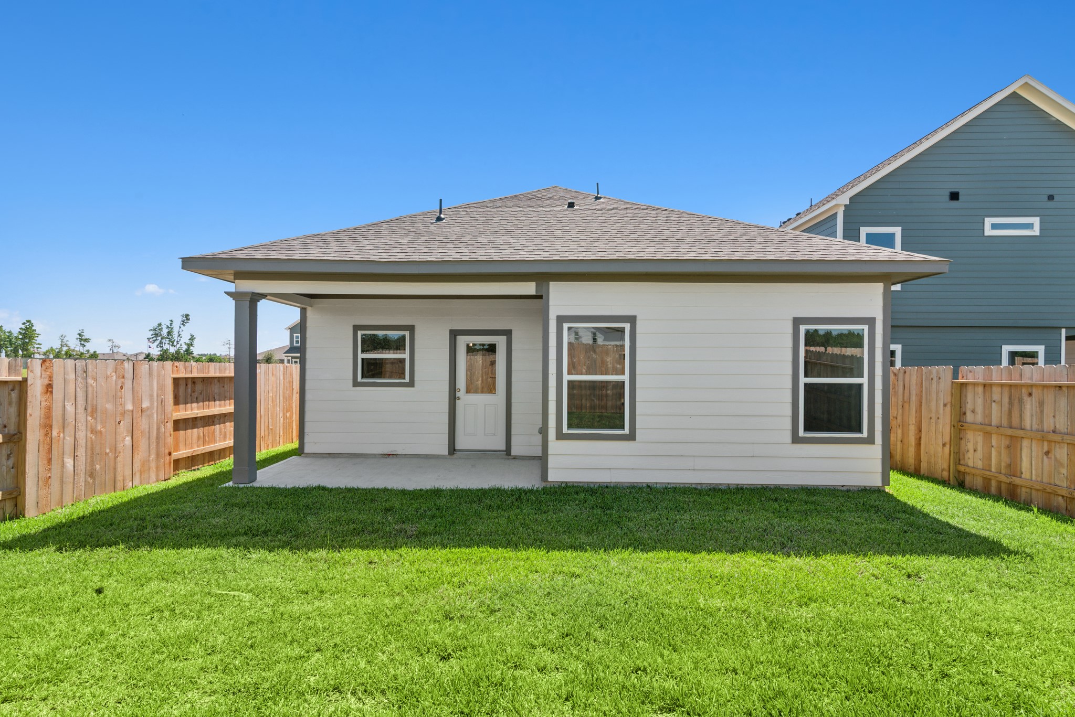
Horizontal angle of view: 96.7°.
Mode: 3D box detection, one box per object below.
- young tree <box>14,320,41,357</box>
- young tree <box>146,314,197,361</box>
[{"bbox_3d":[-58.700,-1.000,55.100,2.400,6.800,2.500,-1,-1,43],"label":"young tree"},{"bbox_3d":[-32.100,-0.760,42.100,3.600,6.300,3.300,1,-1,-37],"label":"young tree"}]

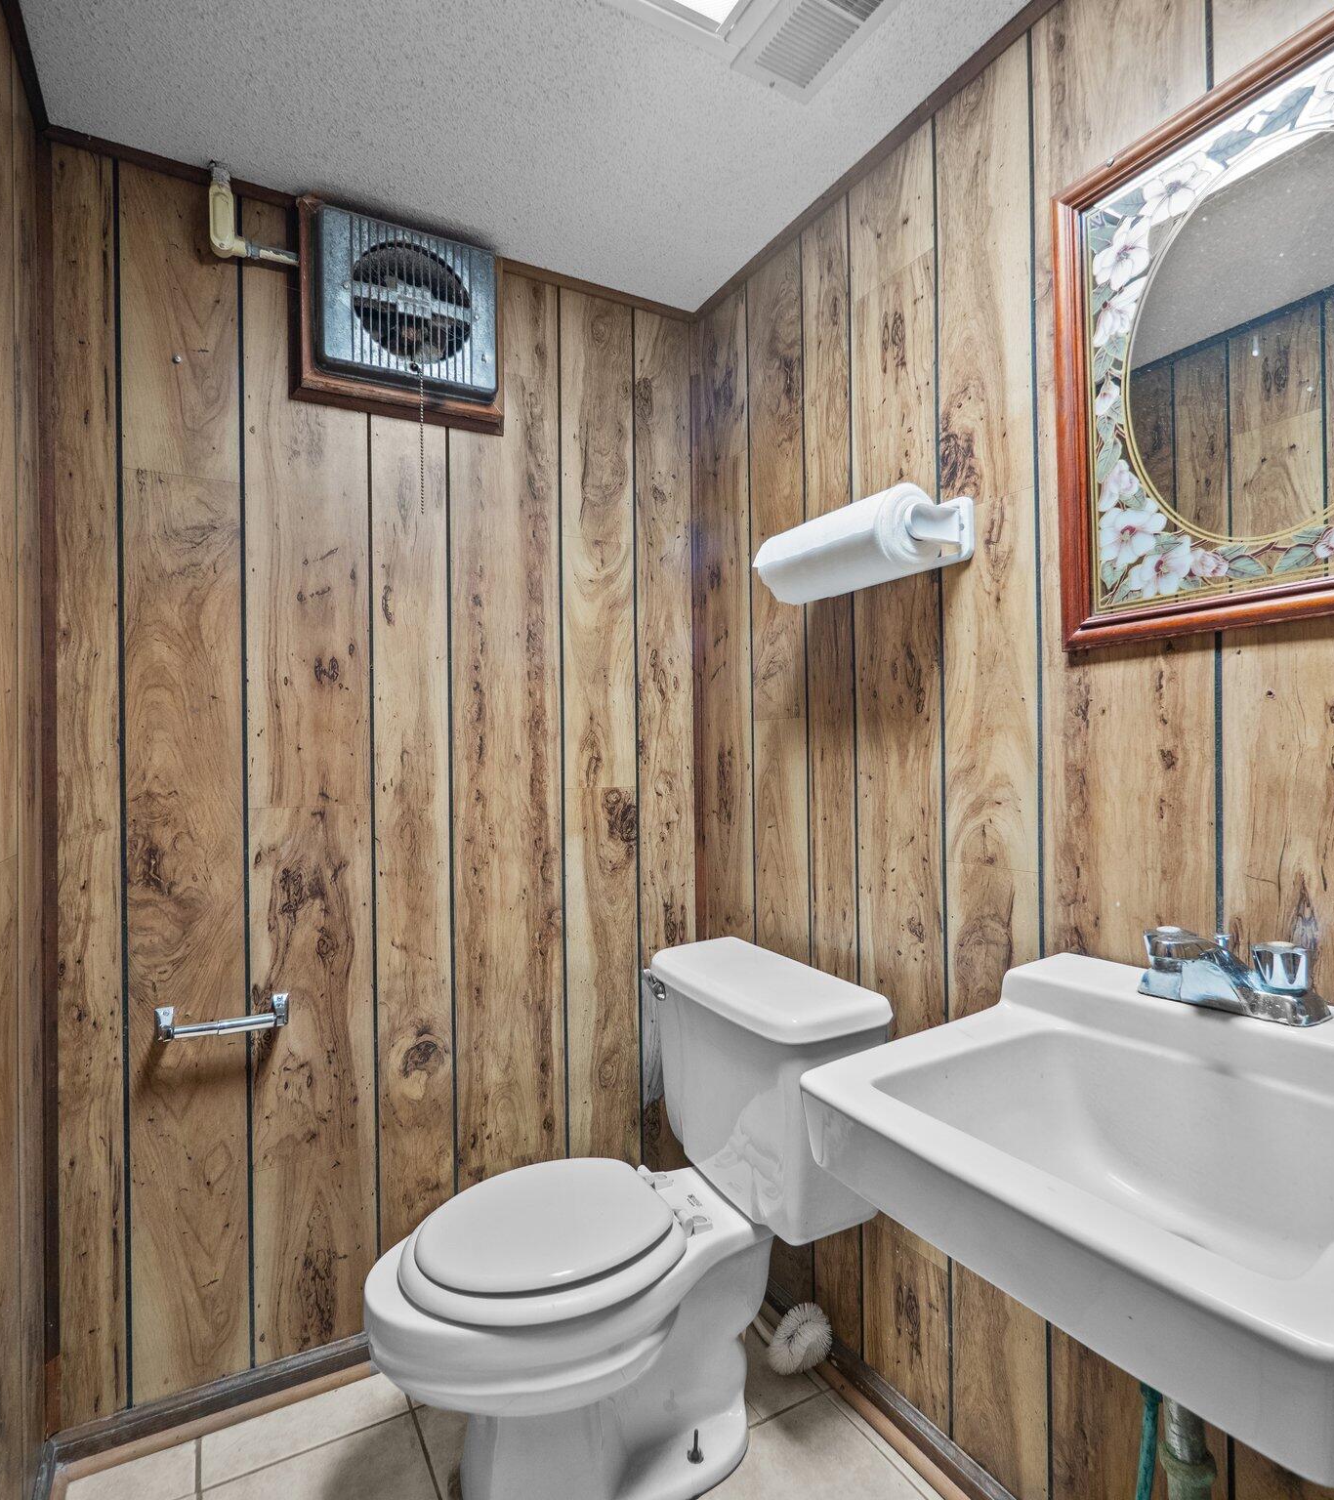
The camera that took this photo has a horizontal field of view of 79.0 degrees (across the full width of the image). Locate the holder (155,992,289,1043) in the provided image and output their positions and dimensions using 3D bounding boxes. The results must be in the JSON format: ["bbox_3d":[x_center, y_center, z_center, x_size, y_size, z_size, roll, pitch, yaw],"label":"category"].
[{"bbox_3d":[-0.704,0.427,1.289,0.188,0.049,0.071,0,-1,-29],"label":"holder"}]

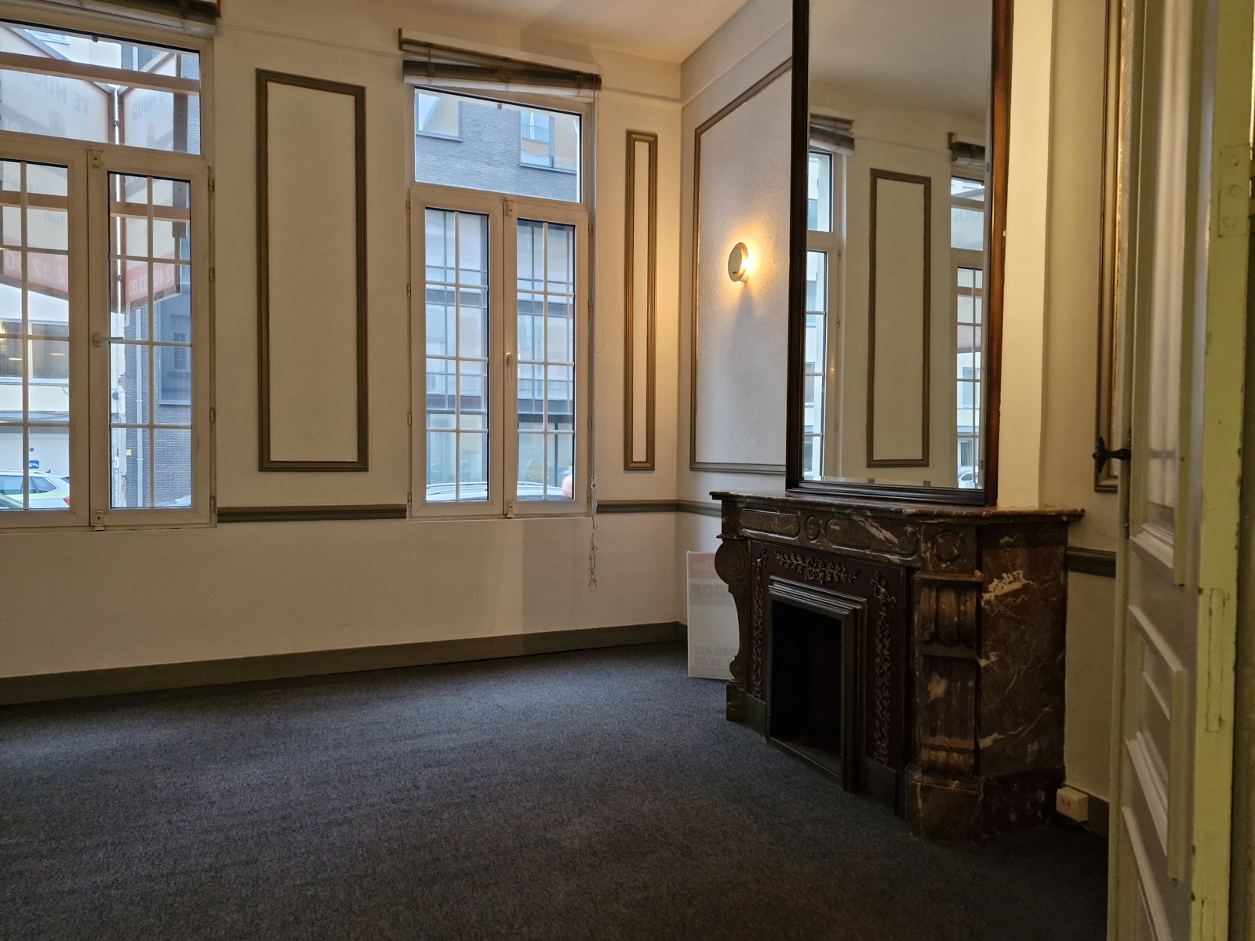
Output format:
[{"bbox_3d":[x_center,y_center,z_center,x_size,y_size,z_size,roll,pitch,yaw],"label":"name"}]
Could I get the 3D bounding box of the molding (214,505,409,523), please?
[{"bbox_3d":[-1.684,0.234,4.517,0.960,0.077,0.030,0,2,-24],"label":"molding"}]

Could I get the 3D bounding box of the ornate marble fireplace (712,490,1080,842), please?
[{"bbox_3d":[0.915,0.642,3.356,0.644,1.056,1.522,0,2,-24],"label":"ornate marble fireplace"}]

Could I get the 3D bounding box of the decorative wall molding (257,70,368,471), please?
[{"bbox_3d":[-1.683,-1.046,4.479,0.547,2.107,0.030,0,2,-24],"label":"decorative wall molding"}]

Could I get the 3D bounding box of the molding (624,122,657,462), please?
[{"bbox_3d":[0.096,-1.058,5.254,0.219,2.124,0.030,0,2,-24],"label":"molding"}]

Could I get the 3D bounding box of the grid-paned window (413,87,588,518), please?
[{"bbox_3d":[-0.730,-0.968,4.940,1.100,2.487,0.090,0,2,-24],"label":"grid-paned window"}]

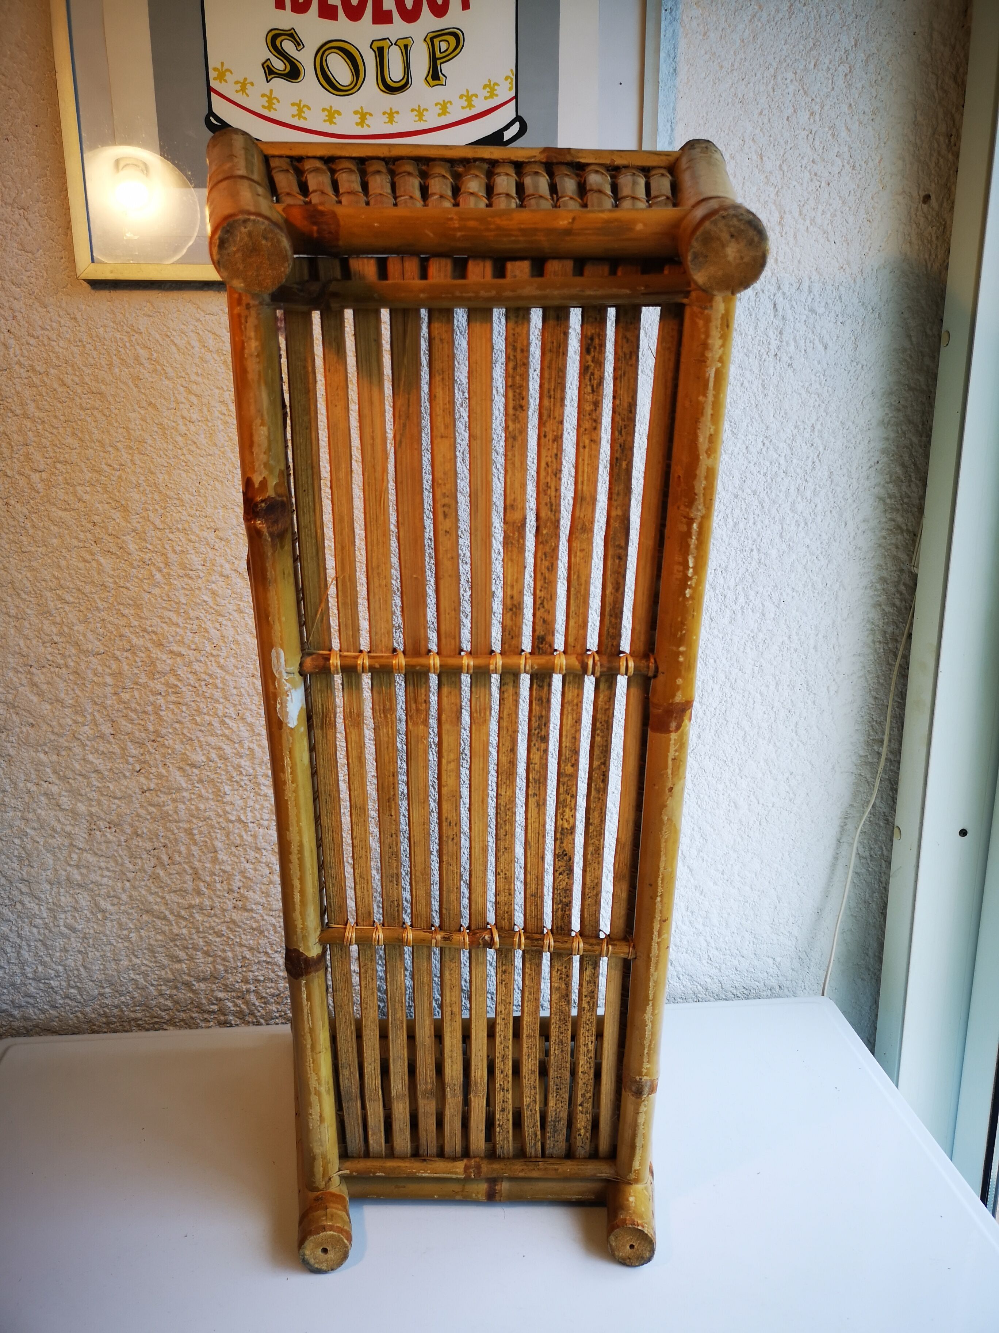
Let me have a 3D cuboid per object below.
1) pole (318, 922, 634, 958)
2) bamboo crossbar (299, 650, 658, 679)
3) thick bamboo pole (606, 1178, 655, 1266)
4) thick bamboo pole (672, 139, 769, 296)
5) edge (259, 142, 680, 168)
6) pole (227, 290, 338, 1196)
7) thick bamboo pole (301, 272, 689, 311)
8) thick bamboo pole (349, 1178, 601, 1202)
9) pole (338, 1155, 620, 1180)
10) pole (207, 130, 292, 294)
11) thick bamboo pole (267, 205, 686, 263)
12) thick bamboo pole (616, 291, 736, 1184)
[{"bbox_3d":[-0.017,0.214,0.807,0.245,0.013,0.013,3,23,-5],"label":"pole"},{"bbox_3d":[-0.014,-0.001,0.656,0.226,0.013,0.013,0,23,-1],"label":"bamboo crossbar"},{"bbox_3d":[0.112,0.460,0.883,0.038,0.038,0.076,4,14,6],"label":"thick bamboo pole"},{"bbox_3d":[0.138,-0.302,0.679,0.043,0.043,0.322,4,34,6],"label":"thick bamboo pole"},{"bbox_3d":[-0.019,-0.383,0.778,0.312,0.012,0.012,0,24,-3],"label":"edge"},{"bbox_3d":[-0.149,0.101,0.749,0.028,0.745,0.028,-1,24,-3],"label":"pole"},{"bbox_3d":[-0.004,-0.222,0.616,0.233,0.019,0.019,-1,24,-3],"label":"thick bamboo pole"},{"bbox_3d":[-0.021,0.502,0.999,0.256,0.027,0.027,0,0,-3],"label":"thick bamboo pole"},{"bbox_3d":[-0.019,0.472,0.979,0.268,0.019,0.019,0,0,-3],"label":"pole"},{"bbox_3d":[-0.162,-0.300,0.662,0.042,0.042,0.322,-5,34,-12],"label":"pole"},{"bbox_3d":[-0.007,-0.250,0.598,0.234,0.028,0.028,-1,24,-3],"label":"thick bamboo pole"},{"bbox_3d":[0.122,0.099,0.765,0.028,0.745,0.028,-1,24,-3],"label":"thick bamboo pole"}]

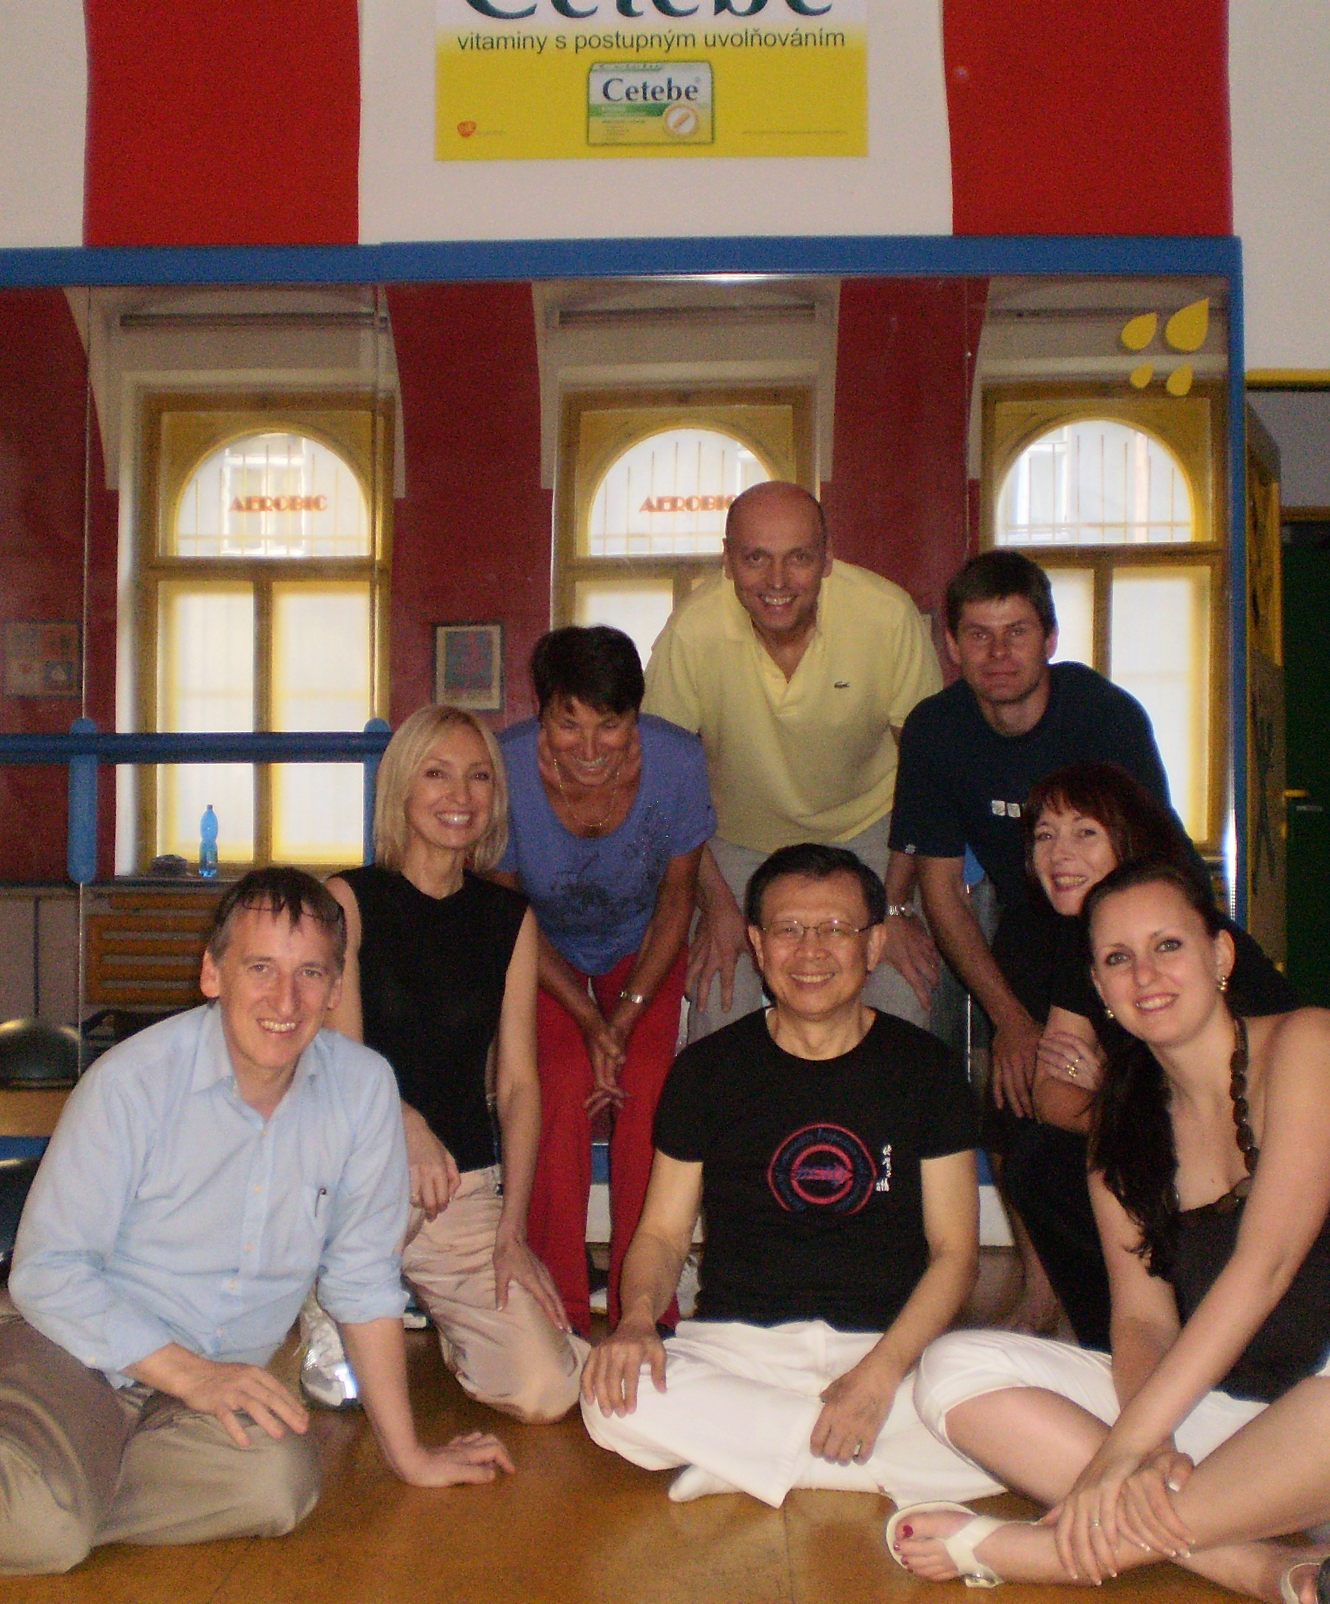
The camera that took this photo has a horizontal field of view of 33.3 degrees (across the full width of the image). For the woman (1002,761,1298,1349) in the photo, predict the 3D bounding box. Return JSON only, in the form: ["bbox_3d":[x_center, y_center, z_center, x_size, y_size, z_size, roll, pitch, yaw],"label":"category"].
[{"bbox_3d":[0.735,0.419,3.320,0.580,0.950,0.700,-1,-3,25],"label":"woman"}]

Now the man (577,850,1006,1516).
[{"bbox_3d":[0.215,0.466,3.050,0.660,0.830,0.600,0,-2,2],"label":"man"}]

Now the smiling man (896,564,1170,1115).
[{"bbox_3d":[0.620,0.256,3.730,0.530,1.310,0.750,0,-2,14],"label":"smiling man"}]

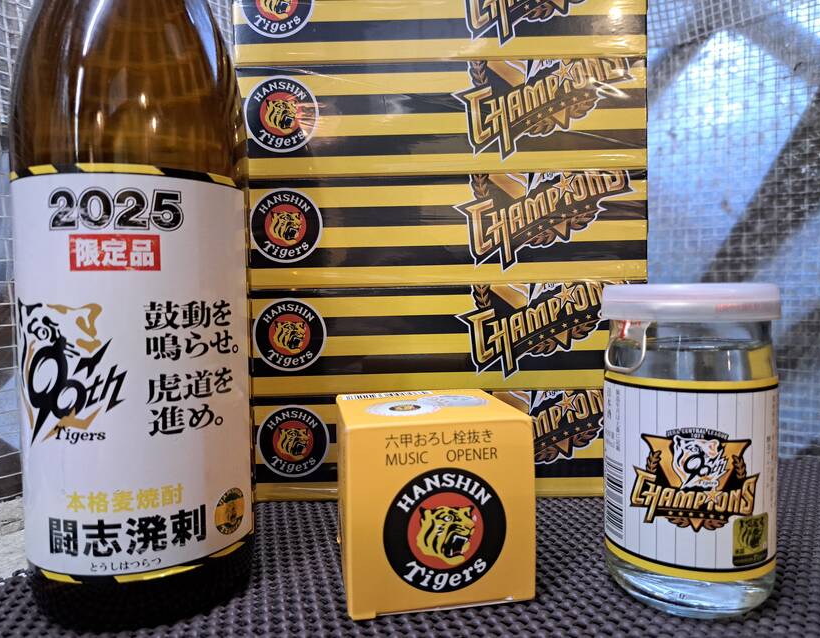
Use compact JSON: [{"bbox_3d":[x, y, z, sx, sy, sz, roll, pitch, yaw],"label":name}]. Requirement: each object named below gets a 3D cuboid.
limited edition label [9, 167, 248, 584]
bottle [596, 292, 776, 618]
[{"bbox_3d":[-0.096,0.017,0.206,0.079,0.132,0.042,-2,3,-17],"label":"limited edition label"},{"bbox_3d":[0.099,0.042,0.212,0.057,0.109,0.057,0,3,23],"label":"bottle"}]

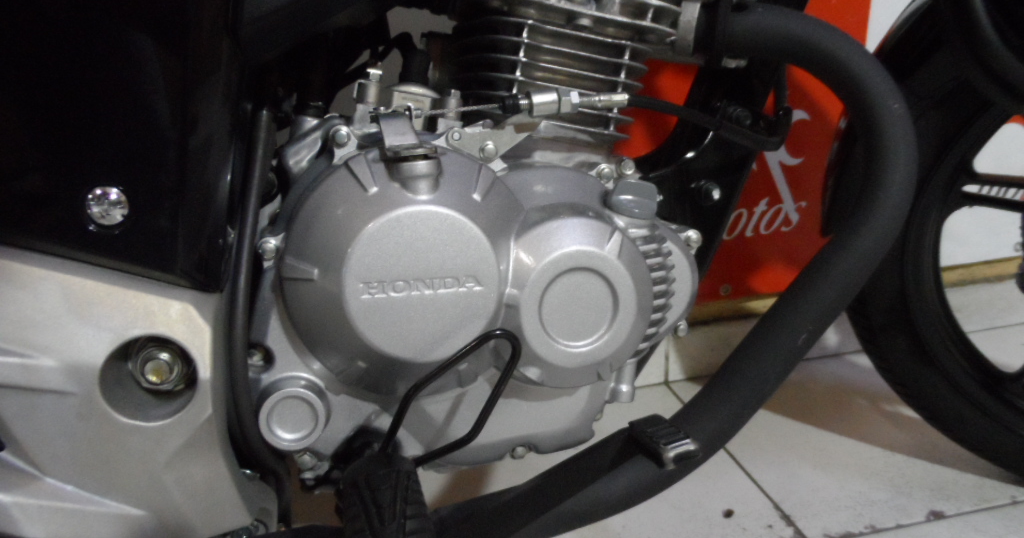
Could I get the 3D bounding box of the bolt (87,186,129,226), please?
[{"bbox_3d":[-0.205,-0.032,0.360,0.020,0.020,0.008,-7,9,-9],"label":"bolt"}]

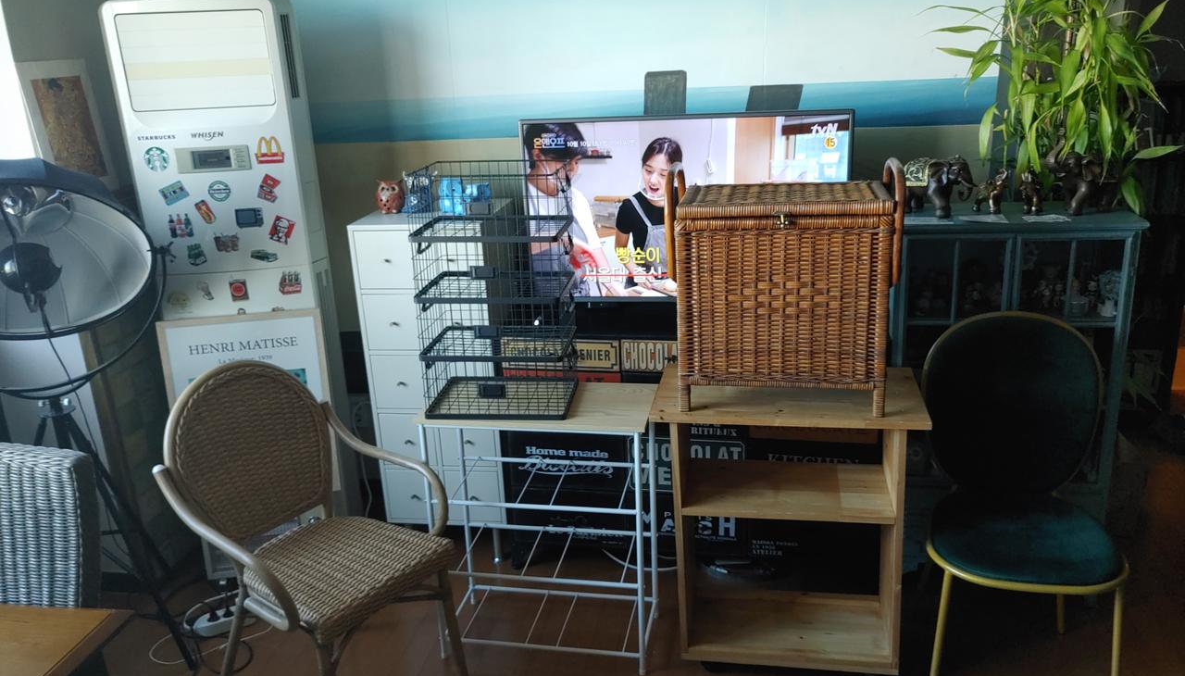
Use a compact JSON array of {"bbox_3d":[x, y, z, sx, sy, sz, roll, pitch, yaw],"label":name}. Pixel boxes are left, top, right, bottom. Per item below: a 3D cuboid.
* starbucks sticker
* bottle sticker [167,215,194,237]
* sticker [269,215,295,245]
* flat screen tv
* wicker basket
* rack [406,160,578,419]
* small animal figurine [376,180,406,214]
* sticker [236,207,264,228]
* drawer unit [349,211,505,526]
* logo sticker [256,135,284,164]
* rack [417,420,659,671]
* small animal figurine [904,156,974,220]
[{"bbox_3d":[-1.229,-0.503,2.511,0.068,0.068,0.006,-6,17,-8],"label":"starbucks sticker"},{"bbox_3d":[-1.188,-0.322,2.571,0.070,0.071,0.006,-6,17,-8],"label":"bottle sticker"},{"bbox_3d":[-0.907,-0.315,2.601,0.059,0.072,0.008,21,15,-8],"label":"sticker"},{"bbox_3d":[0.257,-0.377,2.648,0.976,0.555,0.068,1,17,14],"label":"flat screen tv"},{"bbox_3d":[0.443,-0.133,2.069,0.518,0.555,0.280,1,17,13],"label":"wicker basket"},{"bbox_3d":[-0.245,-0.130,2.260,0.364,0.601,0.297,-1,17,8],"label":"rack"},{"bbox_3d":[-0.648,-0.455,2.855,0.073,0.099,0.064,-5,16,-5],"label":"small animal figurine"},{"bbox_3d":[-0.997,-0.347,2.588,0.079,0.056,0.008,-3,16,-1],"label":"sticker"},{"bbox_3d":[-0.467,0.131,2.963,0.407,1.103,0.428,-1,17,8],"label":"drawer unit"},{"bbox_3d":[-0.919,-0.534,2.536,0.079,0.077,0.008,-3,16,-1],"label":"logo sticker"},{"bbox_3d":[-0.113,0.493,2.400,0.576,0.684,0.295,1,17,12],"label":"rack"},{"bbox_3d":[0.958,-0.424,2.482,0.075,0.160,0.176,-18,22,-42],"label":"small animal figurine"}]

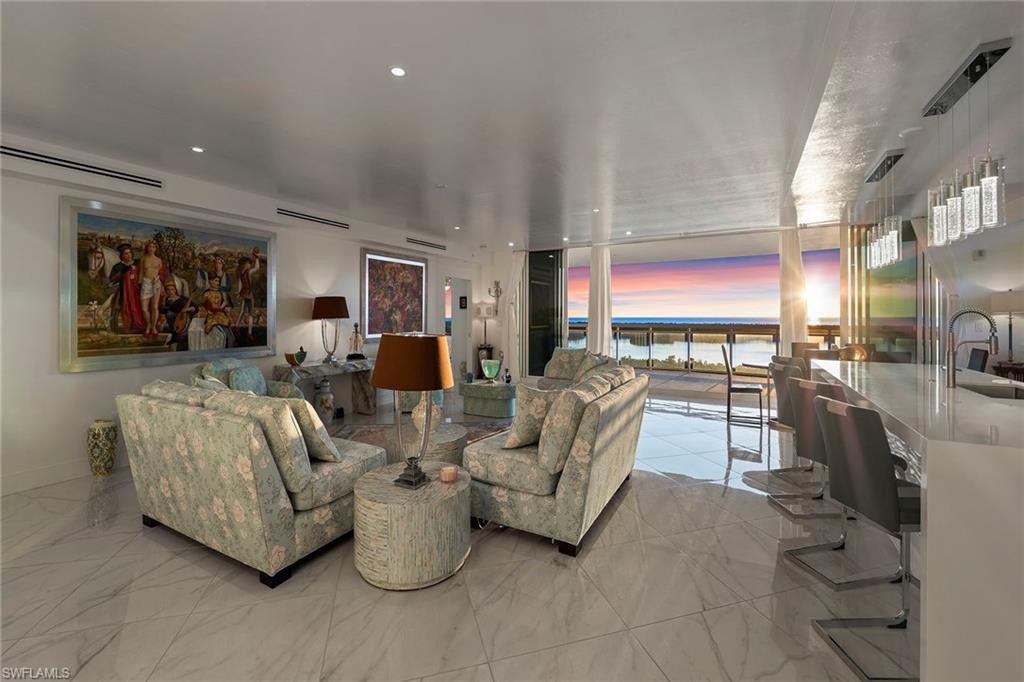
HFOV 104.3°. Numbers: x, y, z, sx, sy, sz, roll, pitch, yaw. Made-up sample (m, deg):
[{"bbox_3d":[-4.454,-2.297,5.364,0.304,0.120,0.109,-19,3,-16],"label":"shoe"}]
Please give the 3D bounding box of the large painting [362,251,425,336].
[{"bbox_3d":[-1.857,-0.704,6.420,0.060,1.380,1.400,1,2,30],"label":"large painting"}]

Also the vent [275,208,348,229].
[{"bbox_3d":[-2.413,-1.492,4.864,0.040,0.080,0.960,2,4,29],"label":"vent"}]

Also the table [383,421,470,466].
[{"bbox_3d":[-0.684,0.959,3.220,0.650,0.435,0.650,1,2,30],"label":"table"}]

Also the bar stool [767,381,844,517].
[{"bbox_3d":[1.840,0.729,2.240,0.480,1.000,0.380,0,2,-12],"label":"bar stool"}]

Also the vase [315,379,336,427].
[{"bbox_3d":[-2.277,0.735,4.914,0.270,0.600,0.270,2,4,29],"label":"vase"}]

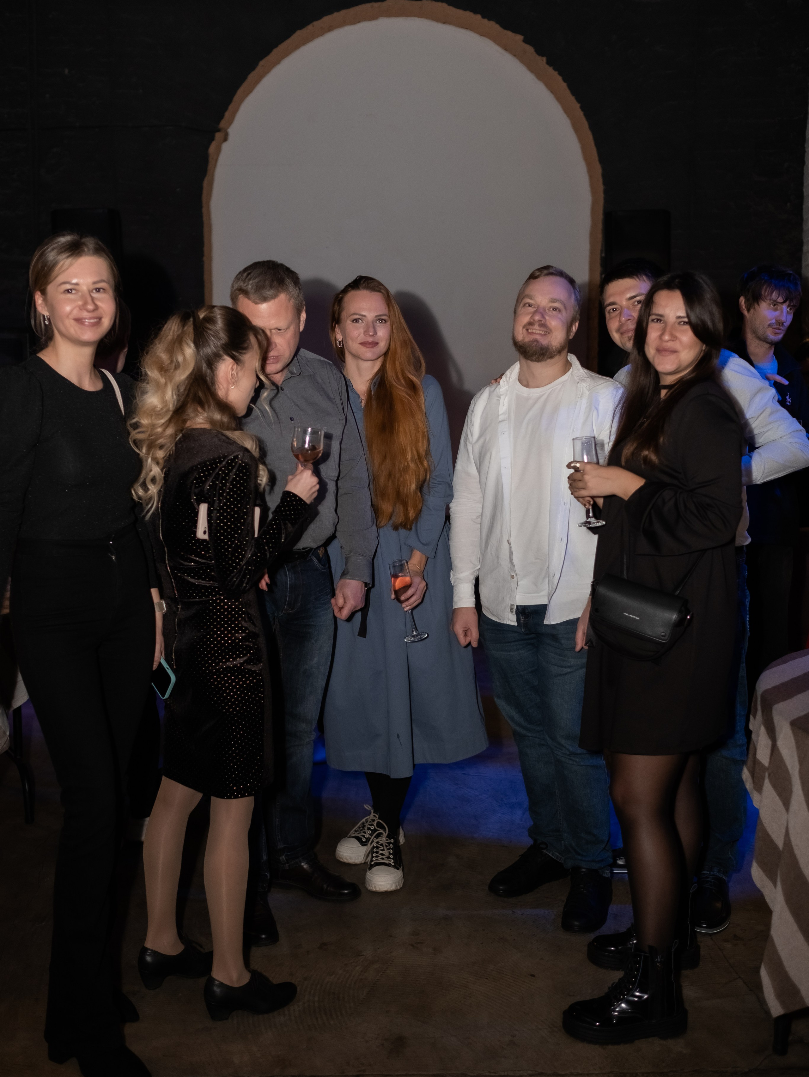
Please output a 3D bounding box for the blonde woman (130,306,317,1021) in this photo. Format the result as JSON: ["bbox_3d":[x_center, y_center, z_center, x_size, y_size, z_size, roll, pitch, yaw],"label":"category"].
[{"bbox_3d":[-0.426,0.268,2.731,0.460,1.620,0.410,-3,7,-28],"label":"blonde woman"}]

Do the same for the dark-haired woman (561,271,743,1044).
[{"bbox_3d":[0.529,0.243,2.678,0.440,1.690,0.440,-3,7,-33],"label":"dark-haired woman"}]

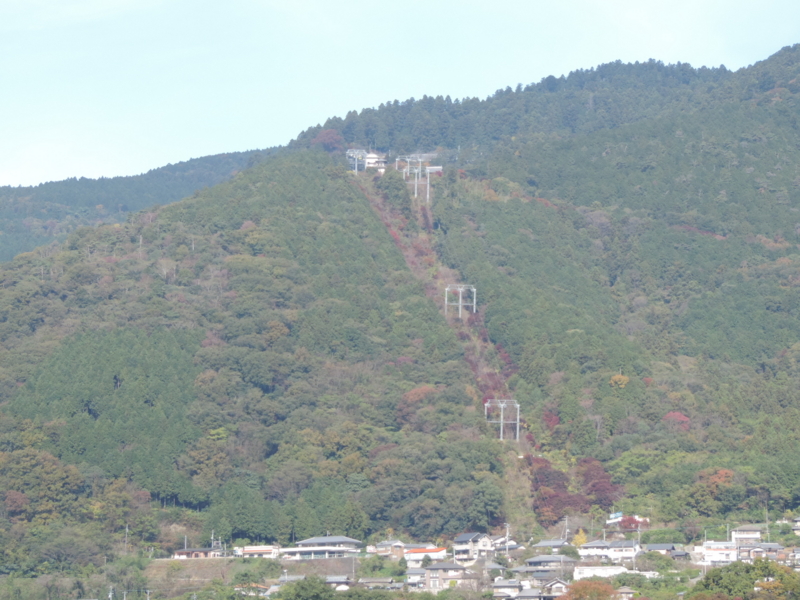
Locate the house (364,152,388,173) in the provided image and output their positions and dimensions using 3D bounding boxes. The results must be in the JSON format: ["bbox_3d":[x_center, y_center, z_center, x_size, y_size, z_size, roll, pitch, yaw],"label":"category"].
[{"bbox_3d":[-16.455,-93.359,1650.000,14.000,11.800,10.500,0,-9,0],"label":"house"}]

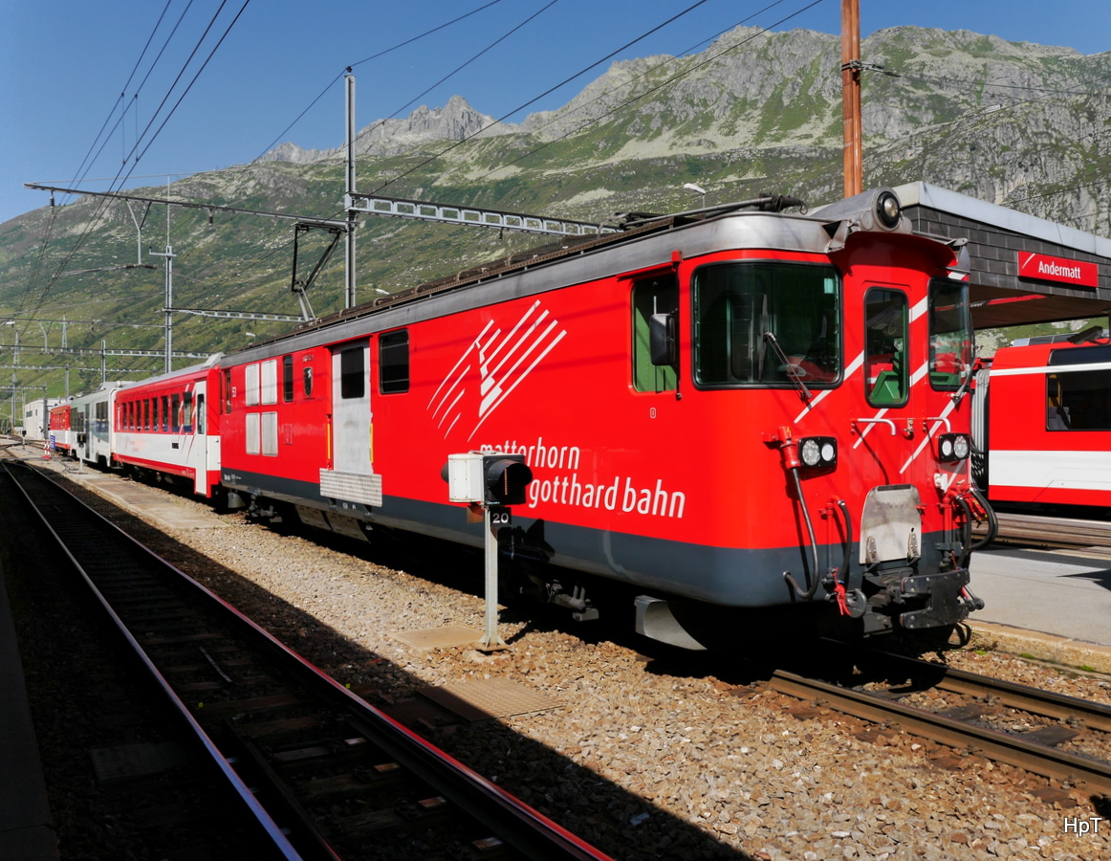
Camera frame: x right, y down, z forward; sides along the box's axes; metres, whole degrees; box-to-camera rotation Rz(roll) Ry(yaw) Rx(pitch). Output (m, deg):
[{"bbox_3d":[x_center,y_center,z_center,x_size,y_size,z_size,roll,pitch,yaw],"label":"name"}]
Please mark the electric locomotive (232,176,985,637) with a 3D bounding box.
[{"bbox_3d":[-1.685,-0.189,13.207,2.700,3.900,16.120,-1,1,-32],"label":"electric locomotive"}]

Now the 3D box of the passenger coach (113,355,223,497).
[{"bbox_3d":[-10.629,-0.035,27.500,2.680,3.500,17.100,-1,1,-32],"label":"passenger coach"}]

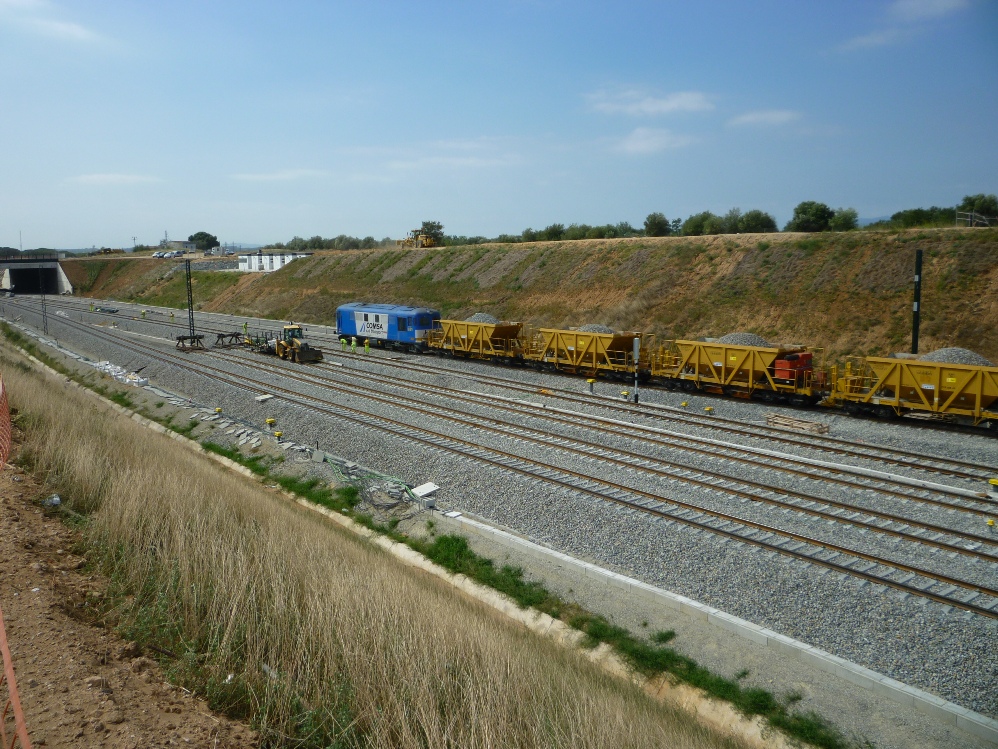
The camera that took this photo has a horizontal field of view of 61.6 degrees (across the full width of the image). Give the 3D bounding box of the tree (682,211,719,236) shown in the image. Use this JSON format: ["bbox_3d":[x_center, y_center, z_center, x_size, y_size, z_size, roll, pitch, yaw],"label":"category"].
[{"bbox_3d":[31.167,-23.395,130.000,5.550,4.200,5.550,1,9,13],"label":"tree"}]

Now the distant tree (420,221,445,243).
[{"bbox_3d":[-13.574,-28.999,172.000,4.450,5.350,4.450,-1,9,-5],"label":"distant tree"}]

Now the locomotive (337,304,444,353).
[{"bbox_3d":[-10.849,-4.544,81.479,2.980,4.200,14.422,-10,12,-41],"label":"locomotive"}]

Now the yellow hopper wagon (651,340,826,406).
[{"bbox_3d":[15.209,-0.275,53.066,3.050,3.560,12.200,-10,12,-41],"label":"yellow hopper wagon"}]

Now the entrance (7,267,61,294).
[{"bbox_3d":[-116.844,-23.644,210.013,10.800,7.088,4.000,-8,11,-35],"label":"entrance"}]

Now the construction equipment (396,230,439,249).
[{"bbox_3d":[-15.002,-24.698,153.000,2.600,3.400,9.200,-7,10,-35],"label":"construction equipment"}]

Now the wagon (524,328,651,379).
[{"bbox_3d":[6.875,-1.540,62.173,3.050,3.560,12.200,-10,12,-41],"label":"wagon"}]

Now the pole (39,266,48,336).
[{"bbox_3d":[-59.911,-9.723,109.708,0.420,9.084,0.420,-9,12,-38],"label":"pole"}]

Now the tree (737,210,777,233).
[{"bbox_3d":[37.564,-22.174,122.000,5.490,3.500,5.490,2,9,17],"label":"tree"}]

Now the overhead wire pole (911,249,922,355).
[{"bbox_3d":[23.910,-2.425,48.033,0.320,9.354,0.320,-10,12,-41],"label":"overhead wire pole"}]

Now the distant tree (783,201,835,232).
[{"bbox_3d":[37.702,-19.154,101.546,5.606,4.001,5.325,2,10,20],"label":"distant tree"}]

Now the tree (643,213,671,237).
[{"bbox_3d":[25.017,-23.676,132.000,3.860,4.100,3.860,1,9,11],"label":"tree"}]

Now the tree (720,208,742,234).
[{"bbox_3d":[32.182,-21.178,115.758,2.890,3.649,2.745,1,10,15],"label":"tree"}]

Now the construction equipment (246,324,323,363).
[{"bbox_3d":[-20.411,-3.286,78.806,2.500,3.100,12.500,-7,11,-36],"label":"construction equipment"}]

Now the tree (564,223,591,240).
[{"bbox_3d":[12.162,-22.116,129.565,3.946,2.906,3.748,-1,9,5],"label":"tree"}]

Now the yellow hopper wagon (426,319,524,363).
[{"bbox_3d":[-1.726,-2.809,72.137,2.800,3.540,12.600,-8,11,-41],"label":"yellow hopper wagon"}]

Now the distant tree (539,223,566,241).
[{"bbox_3d":[9.686,-25.469,150.000,3.880,3.590,3.880,0,9,4],"label":"distant tree"}]

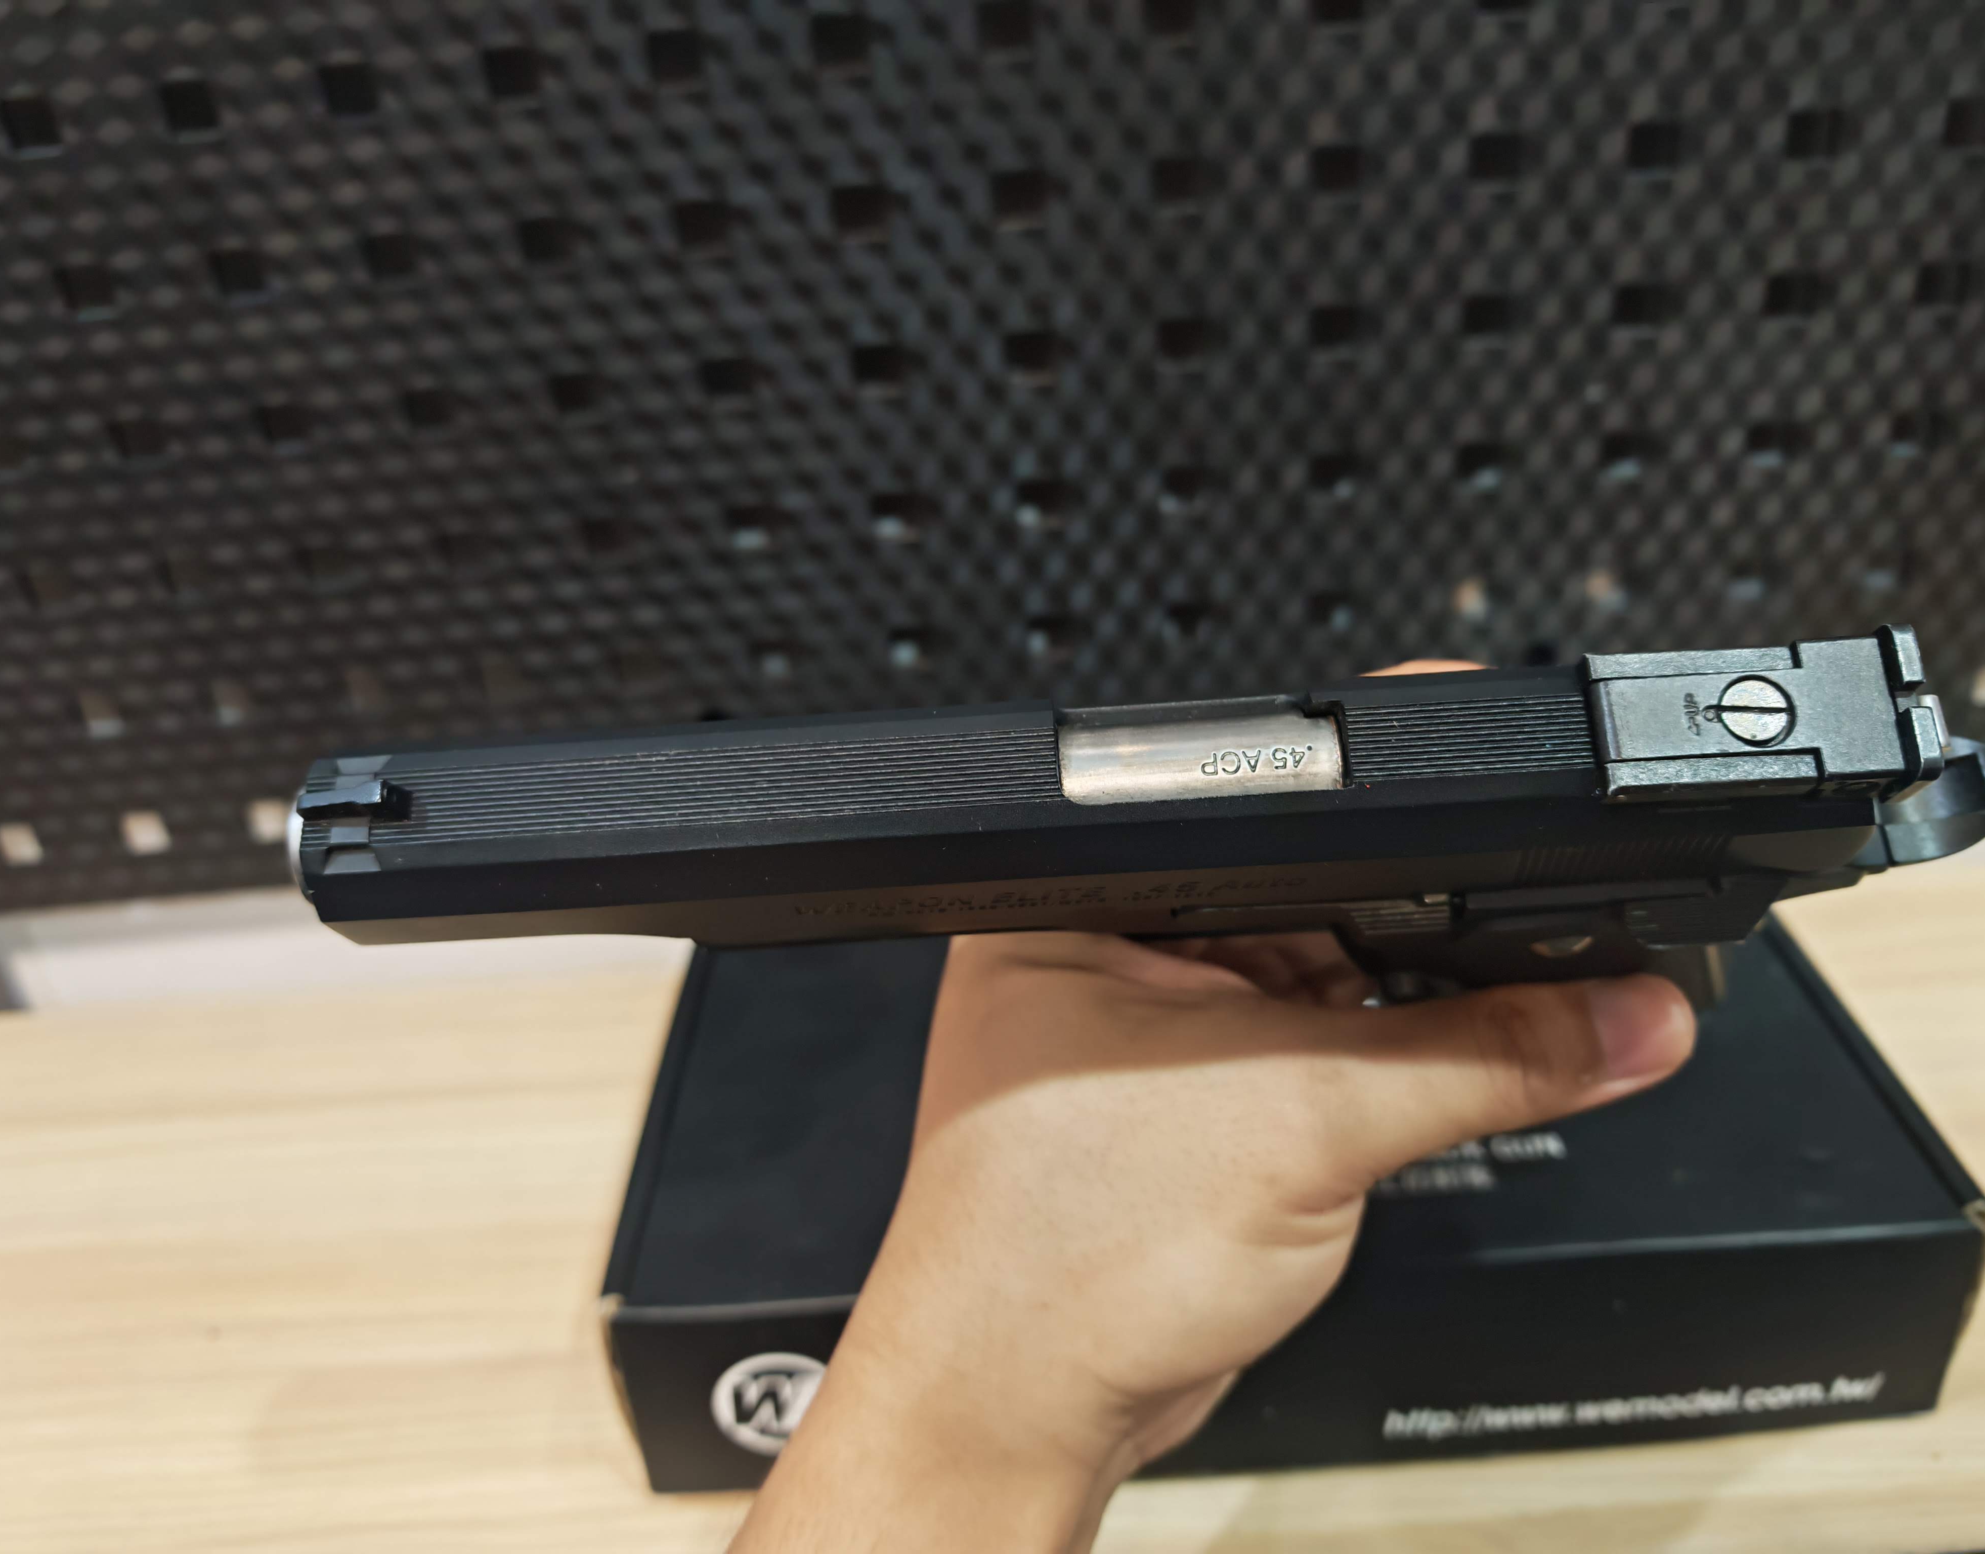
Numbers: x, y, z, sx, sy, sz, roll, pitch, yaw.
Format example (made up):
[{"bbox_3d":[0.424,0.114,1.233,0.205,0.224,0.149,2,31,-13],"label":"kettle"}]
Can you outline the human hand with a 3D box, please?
[{"bbox_3d":[0.037,0.051,0.219,0.110,0.087,0.165,10,55,27],"label":"human hand"}]

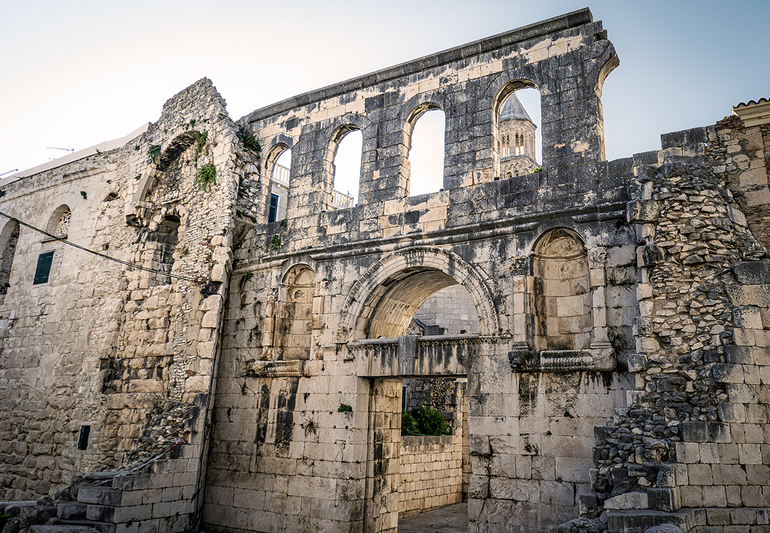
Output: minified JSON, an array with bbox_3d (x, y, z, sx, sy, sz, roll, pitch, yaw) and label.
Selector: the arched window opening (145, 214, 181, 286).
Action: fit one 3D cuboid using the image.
[{"bbox_3d":[-8.698,-0.586,21.593,1.850,3.083,0.743,-7,-18,27],"label":"arched window opening"}]

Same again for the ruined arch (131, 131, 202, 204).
[{"bbox_3d":[-8.918,-3.999,22.833,4.022,3.409,1.013,-7,-18,27],"label":"ruined arch"}]

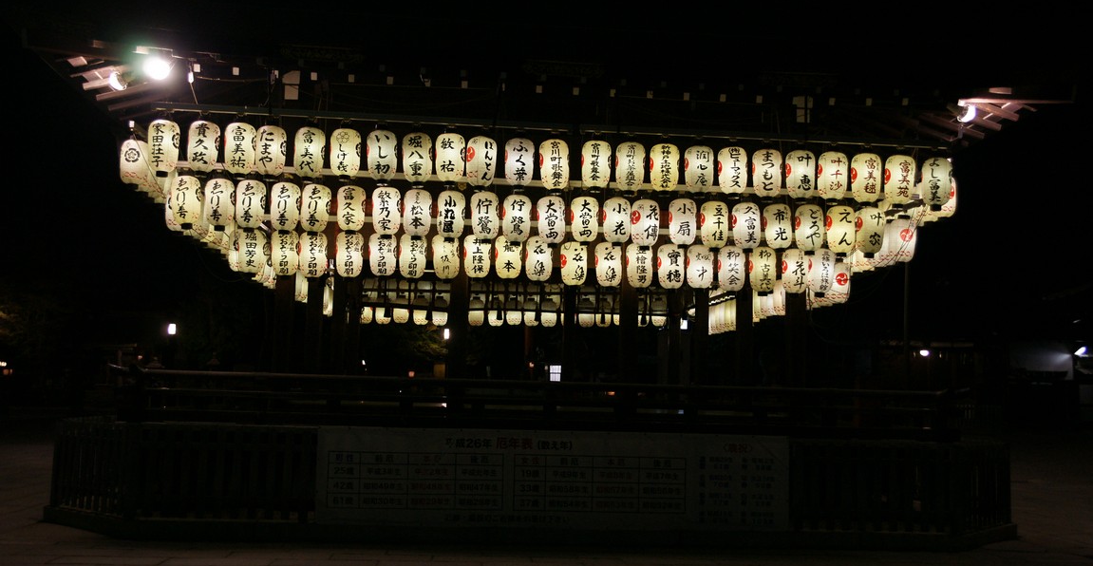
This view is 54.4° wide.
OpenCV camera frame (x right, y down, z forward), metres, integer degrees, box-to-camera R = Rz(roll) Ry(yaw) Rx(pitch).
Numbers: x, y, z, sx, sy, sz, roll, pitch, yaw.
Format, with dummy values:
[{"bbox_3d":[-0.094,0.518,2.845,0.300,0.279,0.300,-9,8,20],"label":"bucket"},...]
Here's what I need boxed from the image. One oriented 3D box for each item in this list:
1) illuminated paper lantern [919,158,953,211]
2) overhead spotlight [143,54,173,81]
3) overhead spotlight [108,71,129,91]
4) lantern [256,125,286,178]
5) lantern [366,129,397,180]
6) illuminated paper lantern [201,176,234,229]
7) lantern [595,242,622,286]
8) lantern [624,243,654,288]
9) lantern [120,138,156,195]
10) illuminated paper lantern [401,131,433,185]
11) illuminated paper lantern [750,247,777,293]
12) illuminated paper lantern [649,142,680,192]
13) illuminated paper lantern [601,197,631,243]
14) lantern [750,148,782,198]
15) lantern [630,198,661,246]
[{"bbox_3d":[4.412,-1.132,12.007,0.330,0.560,0.330,2,-6,-4],"label":"illuminated paper lantern"},{"bbox_3d":[-4.001,-2.226,10.949,0.290,0.260,0.250,2,16,-1],"label":"overhead spotlight"},{"bbox_3d":[-4.080,-1.927,10.148,0.190,0.200,0.200,-32,-13,12],"label":"overhead spotlight"},{"bbox_3d":[-2.977,-1.429,11.508,0.330,0.560,0.330,2,-6,-4],"label":"lantern"},{"bbox_3d":[-1.901,-1.478,12.296,0.350,0.620,0.350,2,-6,-5],"label":"lantern"},{"bbox_3d":[-3.900,-0.959,12.707,0.350,0.620,0.350,2,-6,-5],"label":"illuminated paper lantern"},{"bbox_3d":[0.760,-0.224,12.885,0.310,0.540,0.310,2,-6,-4],"label":"lantern"},{"bbox_3d":[1.206,-0.228,13.772,0.350,0.620,0.350,2,-6,-5],"label":"lantern"},{"bbox_3d":[-5.129,-1.504,13.303,0.350,0.620,0.350,2,-6,-5],"label":"lantern"},{"bbox_3d":[-1.493,-1.454,12.328,0.350,0.620,0.350,2,-6,-5],"label":"illuminated paper lantern"},{"bbox_3d":[2.826,-0.174,13.904,0.350,0.620,0.350,2,-6,-5],"label":"illuminated paper lantern"},{"bbox_3d":[1.297,-1.260,11.610,0.335,0.585,0.335,2,-5,-4],"label":"illuminated paper lantern"},{"bbox_3d":[0.830,-0.725,12.384,0.335,0.570,0.335,2,-6,-4],"label":"illuminated paper lantern"},{"bbox_3d":[2.498,-1.229,12.010,0.335,0.570,0.335,1,-6,9],"label":"lantern"},{"bbox_3d":[1.138,-0.691,12.184,0.330,0.560,0.330,2,-6,-4],"label":"lantern"}]

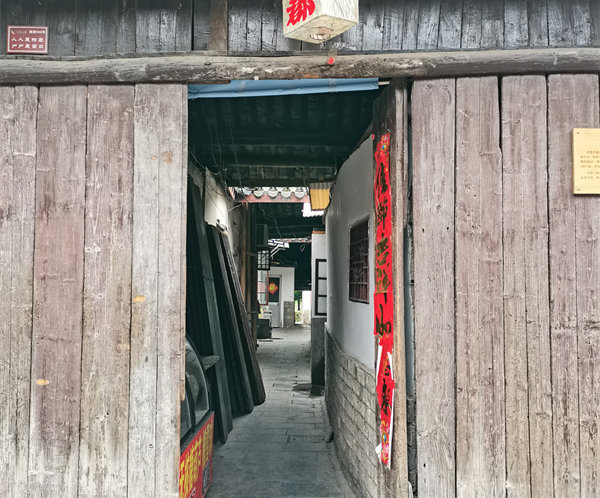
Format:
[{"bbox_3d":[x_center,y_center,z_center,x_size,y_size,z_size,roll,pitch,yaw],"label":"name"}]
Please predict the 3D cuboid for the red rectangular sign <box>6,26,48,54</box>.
[{"bbox_3d":[-1.346,-1.033,2.966,0.205,0.138,0.015,0,-3,3],"label":"red rectangular sign"}]

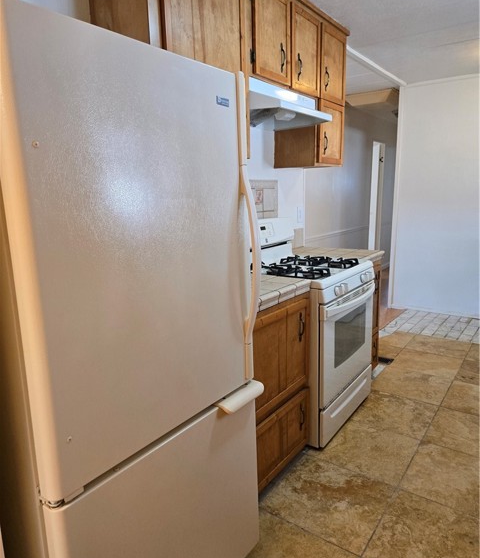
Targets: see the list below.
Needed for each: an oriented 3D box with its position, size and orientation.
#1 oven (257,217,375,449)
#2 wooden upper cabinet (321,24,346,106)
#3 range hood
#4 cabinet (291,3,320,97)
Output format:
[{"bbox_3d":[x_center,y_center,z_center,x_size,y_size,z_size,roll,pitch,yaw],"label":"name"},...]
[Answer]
[{"bbox_3d":[0.359,0.237,2.560,0.715,1.140,0.760,7,14,35],"label":"oven"},{"bbox_3d":[0.485,-1.391,2.865,0.320,0.445,0.395,7,14,35],"label":"wooden upper cabinet"},{"bbox_3d":[0.178,-0.980,2.417,0.420,0.150,0.760,7,14,35],"label":"range hood"},{"bbox_3d":[0.259,-1.318,2.559,0.320,0.440,0.350,7,14,35],"label":"cabinet"}]

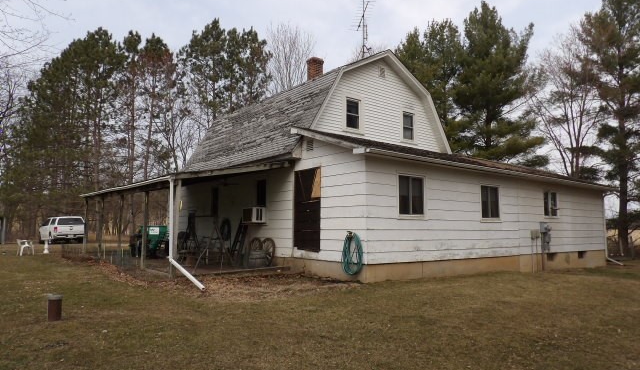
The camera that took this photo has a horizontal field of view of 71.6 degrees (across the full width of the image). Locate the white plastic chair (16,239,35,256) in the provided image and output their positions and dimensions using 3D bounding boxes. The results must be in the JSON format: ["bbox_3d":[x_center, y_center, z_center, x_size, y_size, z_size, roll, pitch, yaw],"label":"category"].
[{"bbox_3d":[-12.801,2.740,19.300,0.600,0.750,0.580,5,-7,-40],"label":"white plastic chair"}]

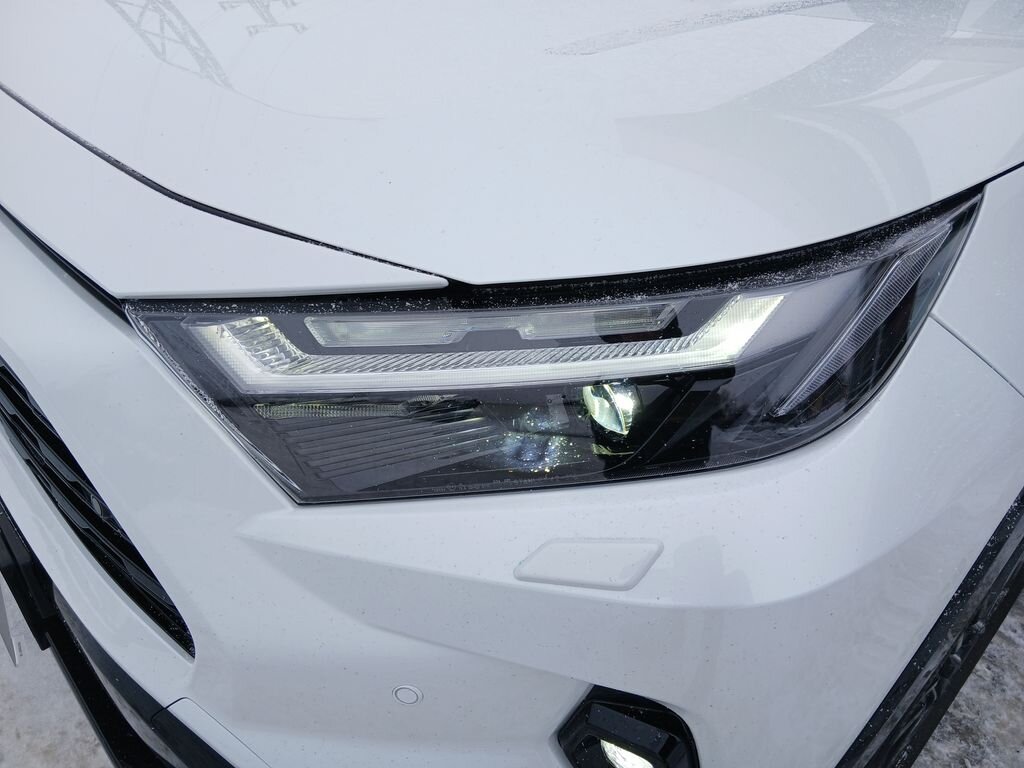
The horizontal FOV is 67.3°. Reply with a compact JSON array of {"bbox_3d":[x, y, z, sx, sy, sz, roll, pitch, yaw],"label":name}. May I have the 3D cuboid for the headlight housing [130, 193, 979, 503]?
[{"bbox_3d":[0.030,-0.035,0.553,0.580,0.190,0.190,2,30,3],"label":"headlight housing"}]

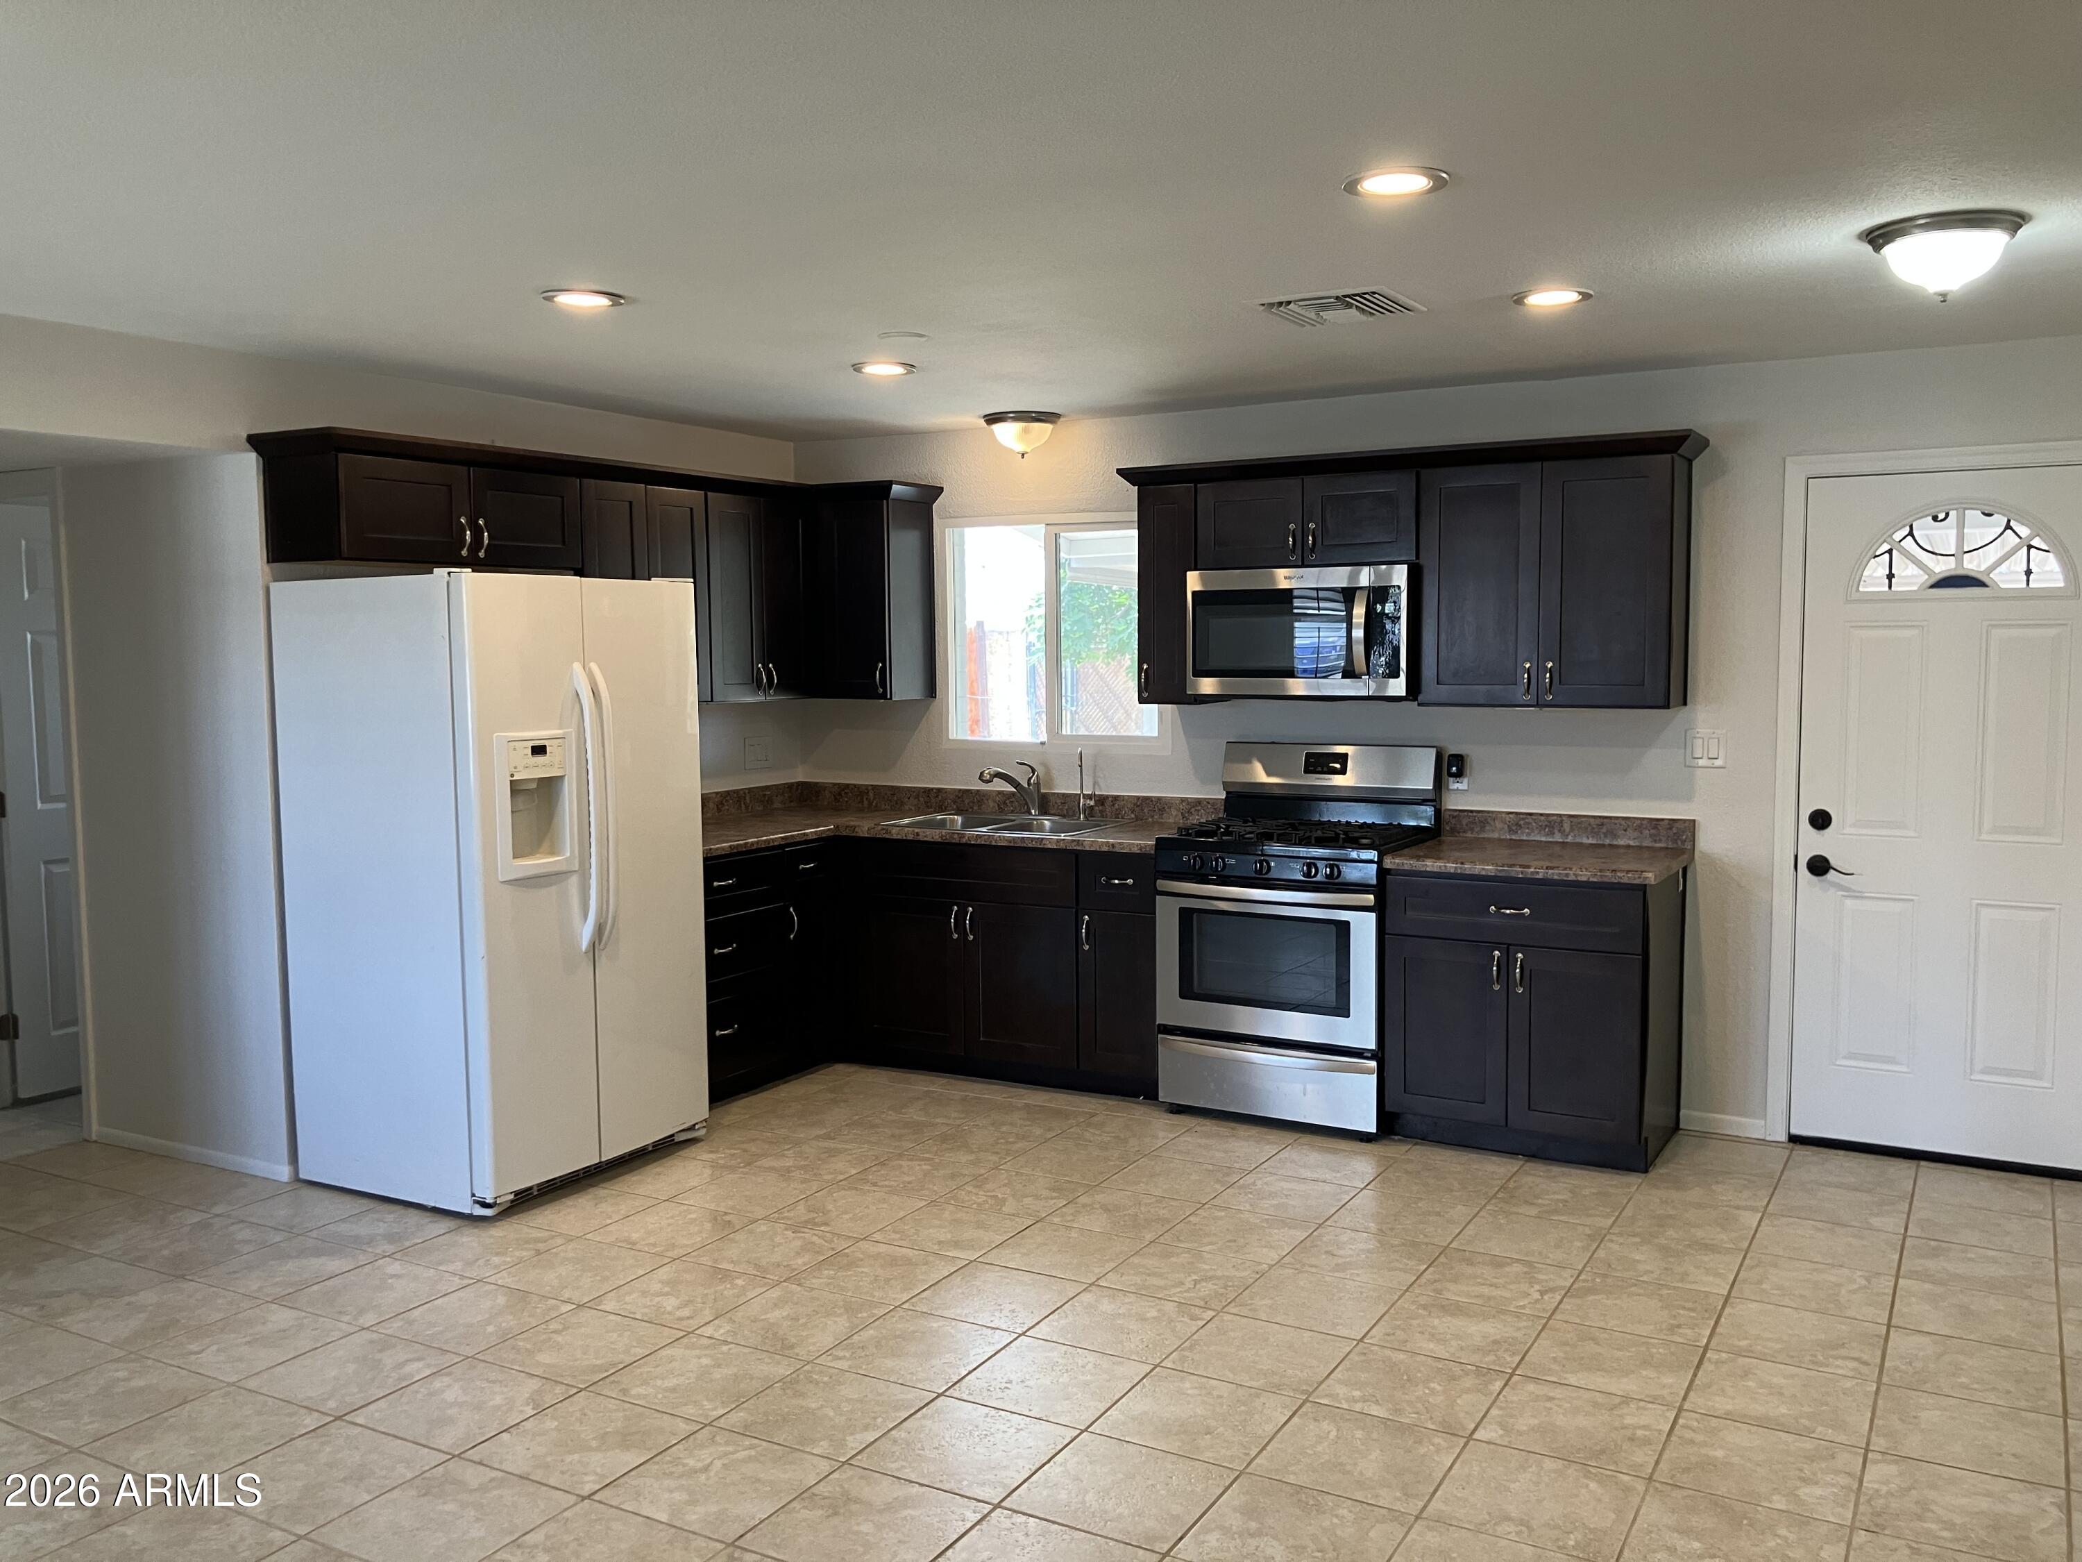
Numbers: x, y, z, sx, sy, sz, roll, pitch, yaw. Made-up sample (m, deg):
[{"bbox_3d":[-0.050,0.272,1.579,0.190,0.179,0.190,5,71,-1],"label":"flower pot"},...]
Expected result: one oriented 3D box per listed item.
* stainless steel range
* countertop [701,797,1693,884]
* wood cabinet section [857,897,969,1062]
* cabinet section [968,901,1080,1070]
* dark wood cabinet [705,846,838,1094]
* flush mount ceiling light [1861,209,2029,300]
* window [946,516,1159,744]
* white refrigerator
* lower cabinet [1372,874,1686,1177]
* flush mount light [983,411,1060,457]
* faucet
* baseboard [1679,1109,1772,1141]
[{"bbox_3d":[0.862,0.500,5.612,0.762,1.208,0.683,2,5,30],"label":"stainless steel range"},{"bbox_3d":[0.149,0.186,5.559,3.548,0.133,1.550,2,5,30],"label":"countertop"},{"bbox_3d":[-0.462,0.688,6.075,0.451,0.548,0.023,2,5,30],"label":"wood cabinet section"},{"bbox_3d":[-0.068,0.703,5.847,0.454,0.548,0.023,2,5,30],"label":"cabinet section"},{"bbox_3d":[-1.272,0.664,6.065,0.612,0.875,0.940,2,5,30],"label":"dark wood cabinet"},{"bbox_3d":[1.834,-1.049,3.427,0.311,0.151,0.311,2,5,30],"label":"flush mount ceiling light"},{"bbox_3d":[0.047,-0.573,6.470,0.985,0.888,0.080,2,5,30],"label":"window"},{"bbox_3d":[-1.637,0.286,5.161,0.855,1.785,0.906,2,5,29],"label":"white refrigerator"},{"bbox_3d":[1.550,0.690,5.269,0.766,0.872,0.645,2,5,30],"label":"lower cabinet"},{"bbox_3d":[-0.067,-1.253,6.145,0.287,0.156,0.287,-1,5,0],"label":"flush mount light"},{"bbox_3d":[-0.115,0.037,6.387,0.255,0.212,0.060,-3,5,-28],"label":"faucet"},{"bbox_3d":[2.153,1.087,5.320,0.261,0.062,0.013,2,5,30],"label":"baseboard"}]

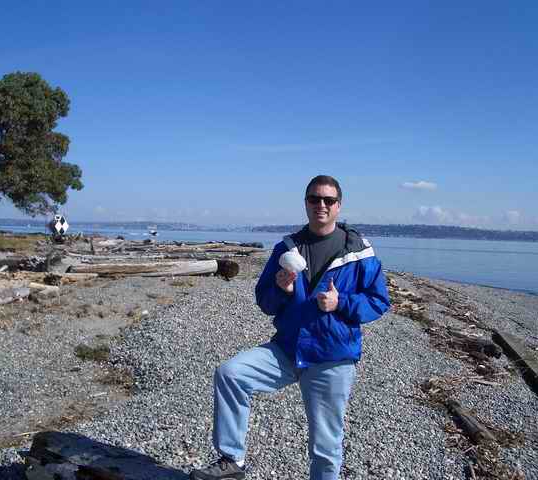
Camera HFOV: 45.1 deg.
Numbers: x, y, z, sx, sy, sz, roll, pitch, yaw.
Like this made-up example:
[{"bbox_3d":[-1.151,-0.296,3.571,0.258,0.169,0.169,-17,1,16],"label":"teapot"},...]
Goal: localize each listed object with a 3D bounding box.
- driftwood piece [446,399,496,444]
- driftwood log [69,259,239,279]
[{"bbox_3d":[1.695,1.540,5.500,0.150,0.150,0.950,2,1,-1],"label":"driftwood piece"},{"bbox_3d":[-3.660,0.910,20.700,5.400,0.560,0.560,2,1,-2],"label":"driftwood log"}]

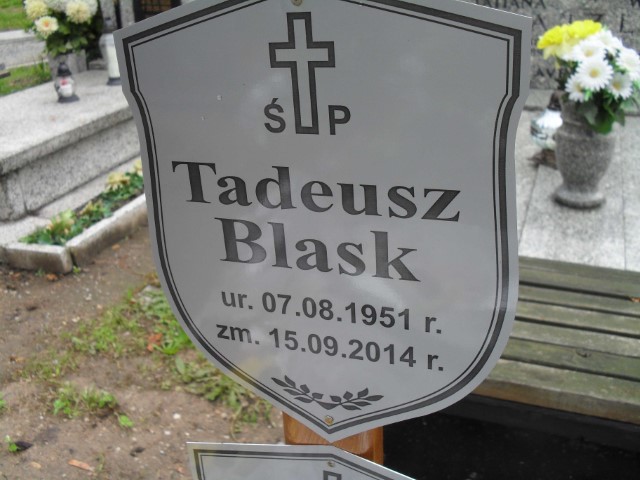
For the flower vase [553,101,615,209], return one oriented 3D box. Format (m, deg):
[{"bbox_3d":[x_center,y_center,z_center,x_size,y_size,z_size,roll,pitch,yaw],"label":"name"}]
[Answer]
[{"bbox_3d":[0.642,-0.220,1.558,0.145,0.260,0.145,7,28,21],"label":"flower vase"}]

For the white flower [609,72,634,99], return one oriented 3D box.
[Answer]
[{"bbox_3d":[0.660,-0.341,1.430,0.066,0.066,0.032,4,9,15],"label":"white flower"}]

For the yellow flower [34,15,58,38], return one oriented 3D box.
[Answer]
[{"bbox_3d":[-1.353,-1.056,3.200,0.115,0.115,0.055,-11,9,-14],"label":"yellow flower"}]

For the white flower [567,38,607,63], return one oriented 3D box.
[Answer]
[{"bbox_3d":[0.591,-0.417,1.430,0.082,0.035,0.075,7,66,21],"label":"white flower"}]

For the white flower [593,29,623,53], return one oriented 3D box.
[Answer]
[{"bbox_3d":[0.651,-0.451,1.470,0.075,0.035,0.072,-6,63,-5],"label":"white flower"}]

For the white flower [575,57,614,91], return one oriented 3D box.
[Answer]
[{"bbox_3d":[0.598,-0.363,1.410,0.084,0.082,0.033,7,11,21],"label":"white flower"}]

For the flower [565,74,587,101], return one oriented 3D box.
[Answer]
[{"bbox_3d":[0.573,-0.337,1.440,0.065,0.066,0.032,14,18,31],"label":"flower"}]

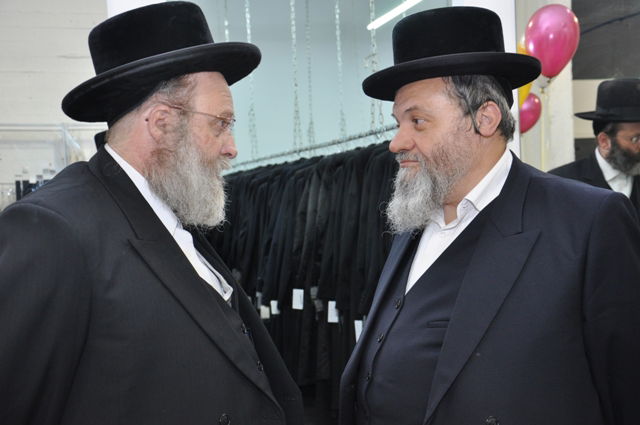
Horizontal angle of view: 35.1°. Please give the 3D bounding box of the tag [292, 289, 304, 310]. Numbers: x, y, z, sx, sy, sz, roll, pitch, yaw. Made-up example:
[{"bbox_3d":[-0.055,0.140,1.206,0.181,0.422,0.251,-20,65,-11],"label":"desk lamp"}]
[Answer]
[{"bbox_3d":[-0.107,0.434,5.050,0.056,0.100,0.005,2,0,-5],"label":"tag"}]

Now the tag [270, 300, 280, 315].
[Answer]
[{"bbox_3d":[-0.237,0.507,5.400,0.053,0.082,0.005,0,0,-6],"label":"tag"}]

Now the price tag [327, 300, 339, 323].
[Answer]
[{"bbox_3d":[0.058,0.451,4.600,0.053,0.098,0.005,1,0,-3],"label":"price tag"}]

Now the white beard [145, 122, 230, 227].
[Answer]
[{"bbox_3d":[-0.238,-0.069,1.830,0.148,0.195,0.150,1,0,-3],"label":"white beard"}]

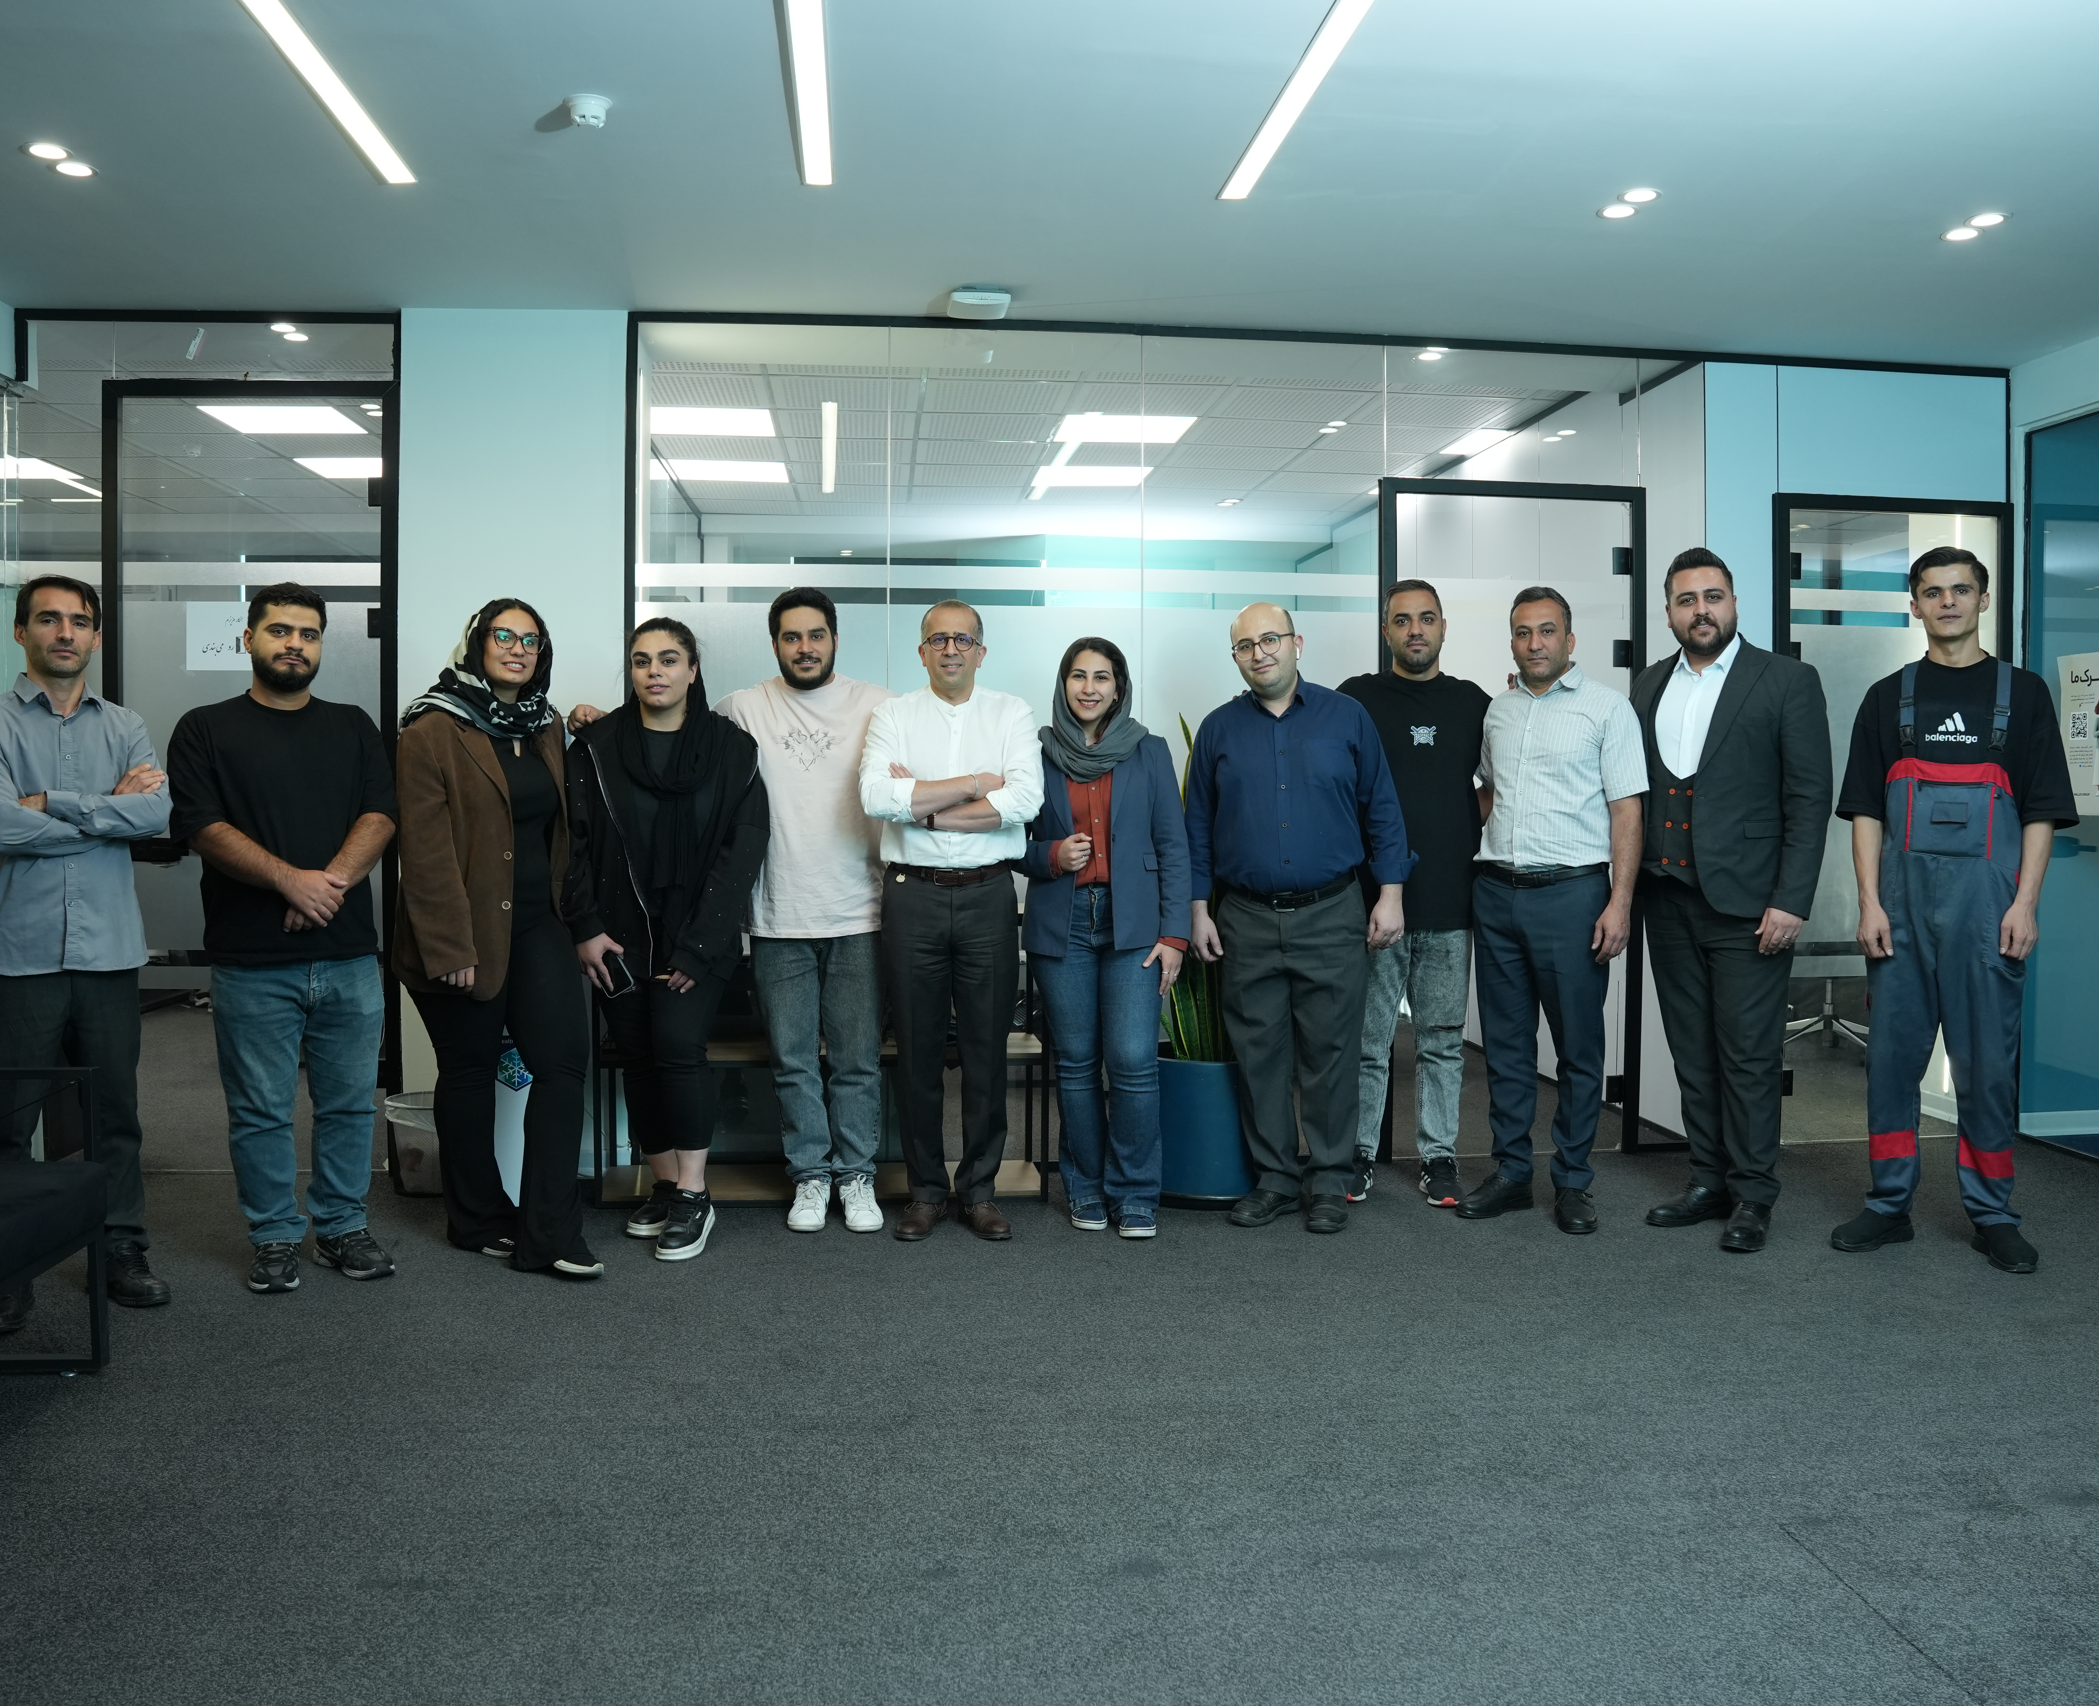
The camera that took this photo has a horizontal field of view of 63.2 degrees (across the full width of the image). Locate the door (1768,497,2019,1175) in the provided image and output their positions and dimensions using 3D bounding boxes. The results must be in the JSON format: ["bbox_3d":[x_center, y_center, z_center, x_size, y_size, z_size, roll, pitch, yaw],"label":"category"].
[{"bbox_3d":[2.860,-0.102,5.816,0.890,2.200,0.070,0,2,-6],"label":"door"}]

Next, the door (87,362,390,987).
[{"bbox_3d":[-2.455,-0.227,5.273,0.890,2.450,0.070,0,2,-6],"label":"door"}]

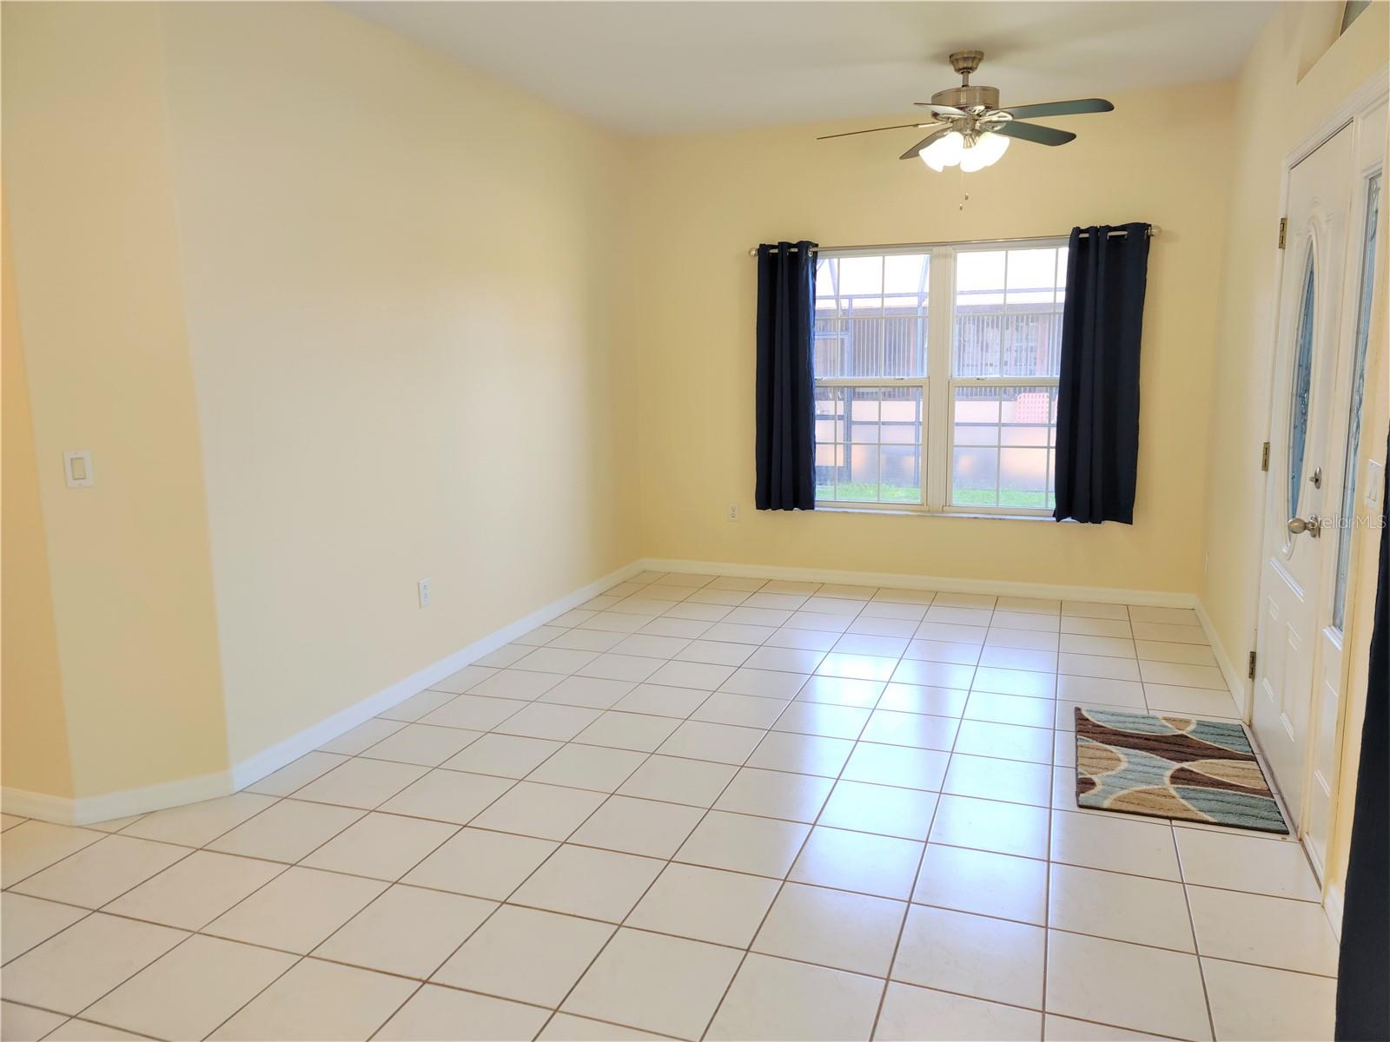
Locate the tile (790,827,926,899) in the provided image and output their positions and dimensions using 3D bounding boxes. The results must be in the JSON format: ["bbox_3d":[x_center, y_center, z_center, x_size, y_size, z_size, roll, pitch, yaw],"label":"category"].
[{"bbox_3d":[0.466,0.972,2.970,0.331,0.010,0.333,3,11,19],"label":"tile"}]

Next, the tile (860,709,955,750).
[{"bbox_3d":[0.824,0.799,3.963,0.334,0.010,0.337,3,11,20],"label":"tile"}]

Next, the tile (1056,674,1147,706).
[{"bbox_3d":[1.697,0.713,4.377,0.333,0.010,0.337,3,11,20],"label":"tile"}]

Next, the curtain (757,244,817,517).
[{"bbox_3d":[0.535,-0.826,6.107,0.366,1.547,0.100,3,10,19],"label":"curtain"}]

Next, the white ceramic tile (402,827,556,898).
[{"bbox_3d":[-0.607,0.985,3.002,0.334,0.010,0.337,3,11,20],"label":"white ceramic tile"}]

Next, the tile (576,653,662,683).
[{"bbox_3d":[-0.331,0.671,4.733,0.334,0.010,0.337,3,11,20],"label":"tile"}]

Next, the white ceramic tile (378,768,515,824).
[{"bbox_3d":[-0.805,0.903,3.417,0.328,0.010,0.340,3,11,19],"label":"white ceramic tile"}]

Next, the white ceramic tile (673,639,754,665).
[{"bbox_3d":[0.103,0.630,4.938,0.334,0.010,0.337,3,11,20],"label":"white ceramic tile"}]

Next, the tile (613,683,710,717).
[{"bbox_3d":[-0.132,0.747,4.299,0.334,0.010,0.337,3,11,20],"label":"tile"}]

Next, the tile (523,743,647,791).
[{"bbox_3d":[-0.367,0.851,3.588,0.329,0.010,0.340,3,11,19],"label":"tile"}]

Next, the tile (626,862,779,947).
[{"bbox_3d":[0.030,1.015,2.764,0.331,0.010,0.333,3,11,19],"label":"tile"}]

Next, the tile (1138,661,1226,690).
[{"bbox_3d":[2.127,0.673,4.571,0.333,0.010,0.337,3,11,20],"label":"tile"}]

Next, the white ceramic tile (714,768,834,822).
[{"bbox_3d":[0.267,0.896,3.409,0.331,0.010,0.333,3,11,19],"label":"white ceramic tile"}]

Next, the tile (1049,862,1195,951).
[{"bbox_3d":[1.099,1.004,2.713,0.336,0.010,0.340,3,10,19],"label":"tile"}]

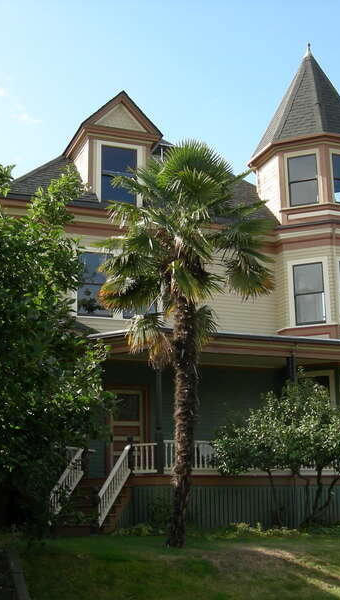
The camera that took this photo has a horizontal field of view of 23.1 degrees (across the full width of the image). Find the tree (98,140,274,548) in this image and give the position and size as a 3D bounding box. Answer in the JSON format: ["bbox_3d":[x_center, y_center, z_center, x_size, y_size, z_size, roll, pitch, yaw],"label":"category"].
[{"bbox_3d":[0.335,0.616,15.516,3.360,7.620,3.290,-1,-12,1],"label":"tree"}]

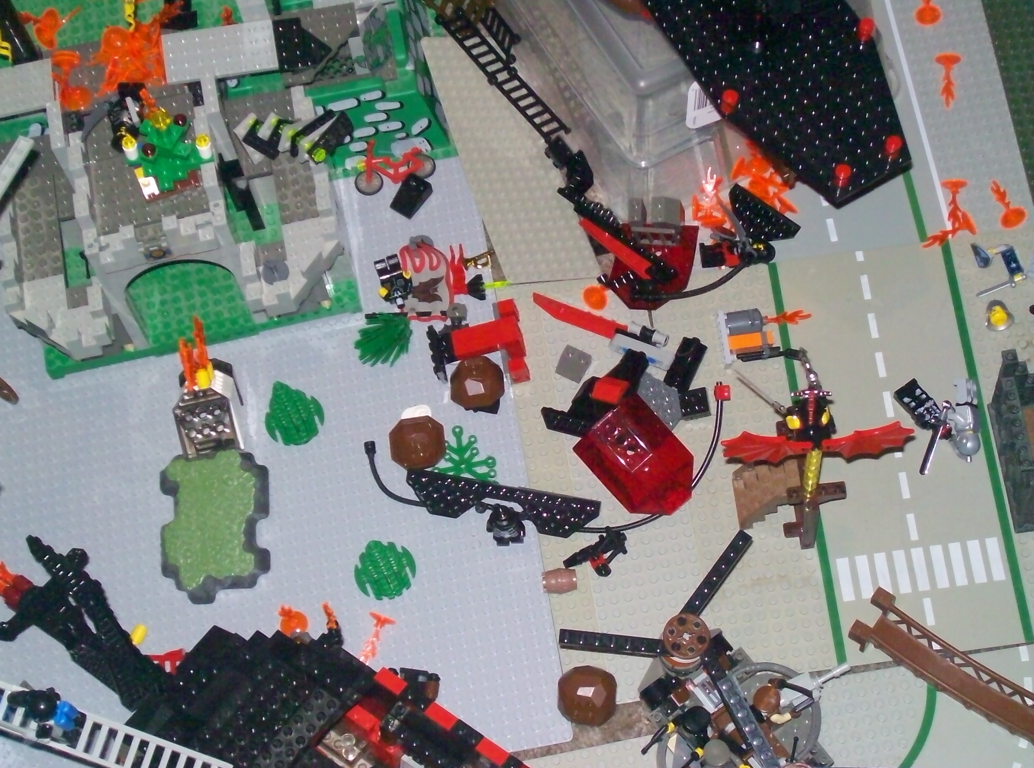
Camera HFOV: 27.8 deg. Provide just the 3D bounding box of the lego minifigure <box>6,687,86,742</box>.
[{"bbox_3d":[-0.260,0.183,1.155,0.031,0.035,0.024,17,69,13],"label":"lego minifigure"}]

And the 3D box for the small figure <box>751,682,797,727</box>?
[{"bbox_3d":[0.138,0.172,1.120,0.022,0.040,0.024,-17,65,-1],"label":"small figure"}]

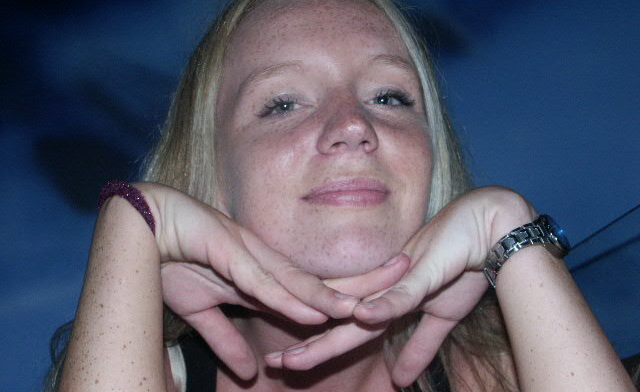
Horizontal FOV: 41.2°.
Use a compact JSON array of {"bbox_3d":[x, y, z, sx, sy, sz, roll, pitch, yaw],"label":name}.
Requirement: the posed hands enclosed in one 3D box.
[{"bbox_3d":[0.010,0.052,0.510,0.232,0.117,0.110,0,-6,0],"label":"posed hands"}]

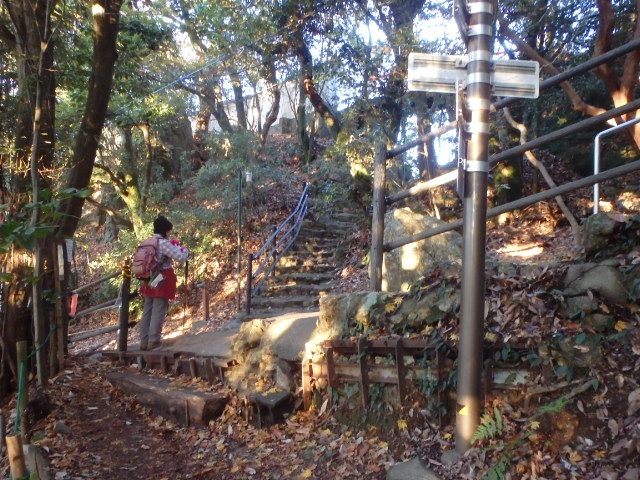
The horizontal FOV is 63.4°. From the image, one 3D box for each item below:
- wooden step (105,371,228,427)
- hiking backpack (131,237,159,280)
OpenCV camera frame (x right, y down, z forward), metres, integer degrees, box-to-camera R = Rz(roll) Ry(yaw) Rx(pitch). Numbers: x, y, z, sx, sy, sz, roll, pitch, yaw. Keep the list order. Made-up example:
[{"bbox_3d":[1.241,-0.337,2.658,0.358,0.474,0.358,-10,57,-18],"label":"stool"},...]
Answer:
[{"bbox_3d":[-1.672,1.673,5.509,1.389,0.260,0.280,2,0,27],"label":"wooden step"},{"bbox_3d":[-1.997,0.209,5.900,0.275,0.470,0.195,2,-11,33],"label":"hiking backpack"}]

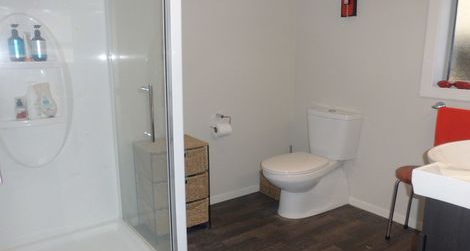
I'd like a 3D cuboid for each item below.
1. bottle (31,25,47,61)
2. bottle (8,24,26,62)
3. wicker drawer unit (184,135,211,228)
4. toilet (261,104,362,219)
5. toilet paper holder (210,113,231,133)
[{"bbox_3d":[-1.040,-0.434,1.798,0.070,0.185,0.063,-8,13,-36],"label":"bottle"},{"bbox_3d":[-1.119,-0.426,1.745,0.073,0.195,0.065,-8,13,-36],"label":"bottle"},{"bbox_3d":[-0.418,0.405,2.270,0.385,0.590,0.315,-7,12,-33],"label":"wicker drawer unit"},{"bbox_3d":[0.535,0.284,2.492,0.735,0.750,0.400,-7,12,-33],"label":"toilet"},{"bbox_3d":[-0.099,-0.005,2.534,0.165,0.145,0.120,-7,12,-33],"label":"toilet paper holder"}]

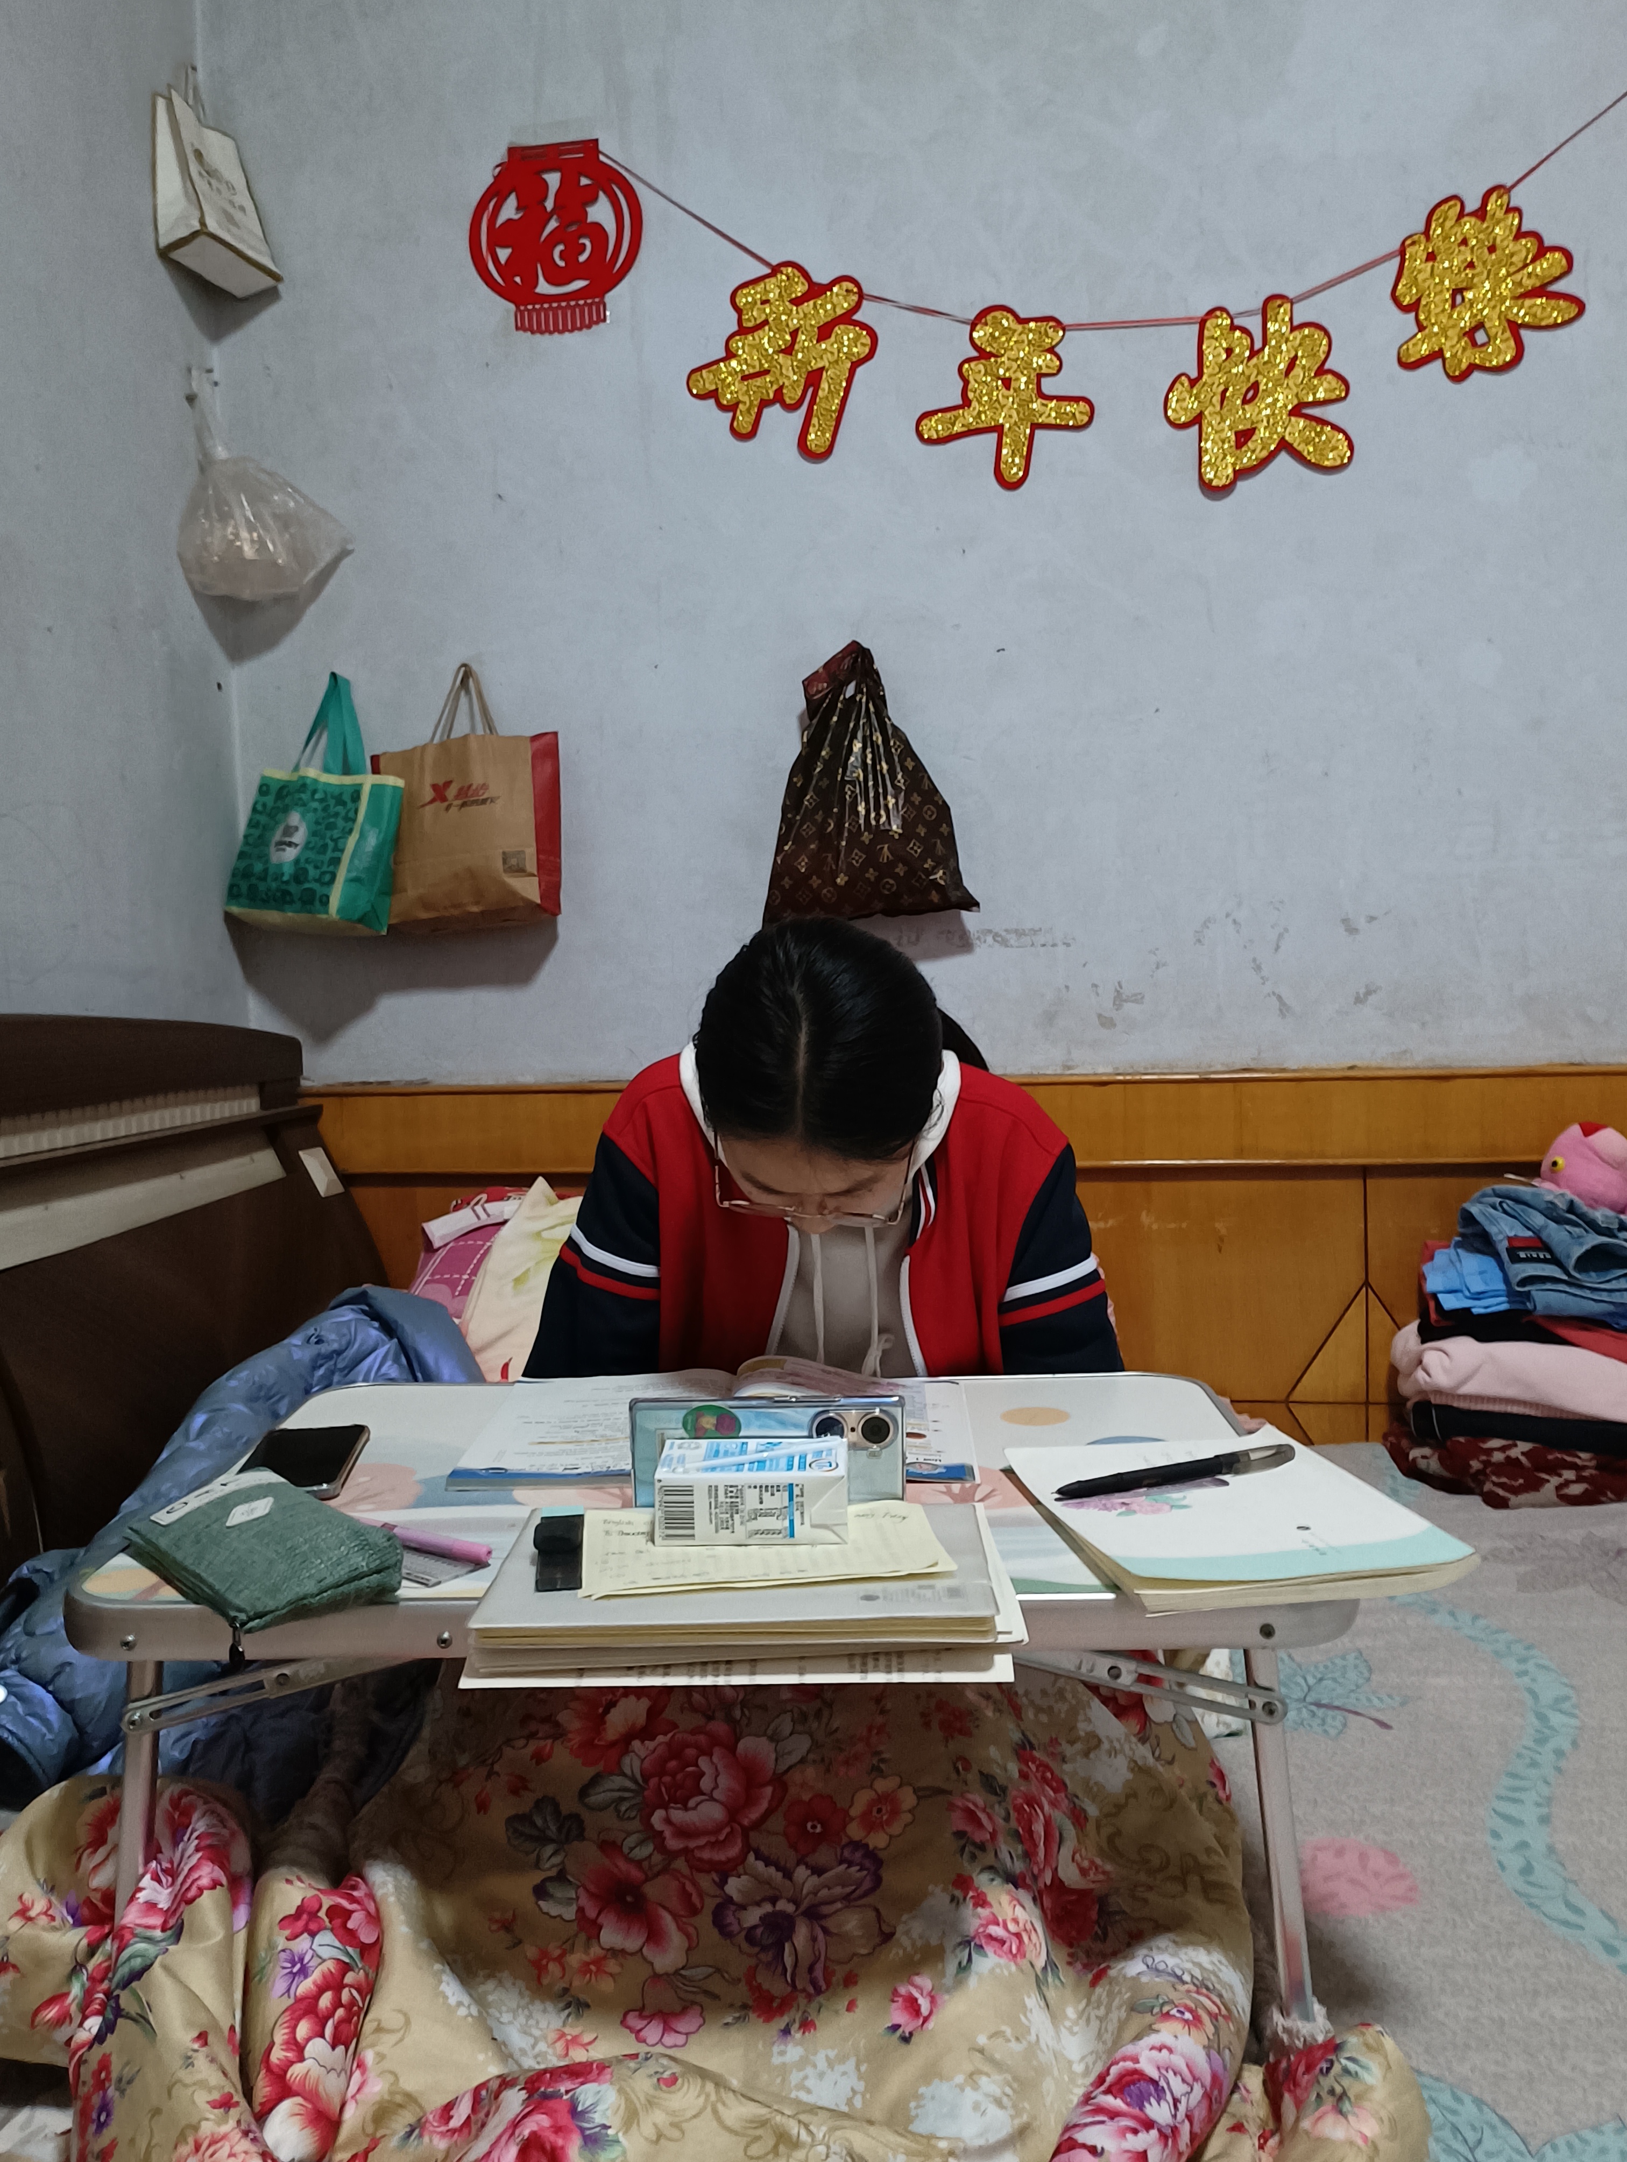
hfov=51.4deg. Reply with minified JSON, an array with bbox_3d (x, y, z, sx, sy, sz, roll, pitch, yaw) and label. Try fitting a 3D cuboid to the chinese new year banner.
[{"bbox_3d":[0.294,-0.958,2.081,1.454,0.475,0.025,-1,4,3],"label":"chinese new year banner"}]

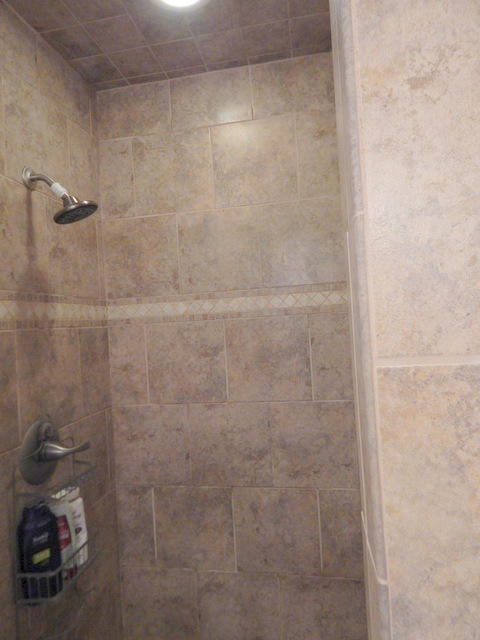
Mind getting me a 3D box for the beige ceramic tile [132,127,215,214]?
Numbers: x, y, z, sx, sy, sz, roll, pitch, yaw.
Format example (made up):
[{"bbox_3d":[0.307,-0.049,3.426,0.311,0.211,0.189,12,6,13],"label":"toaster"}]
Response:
[{"bbox_3d":[-0.251,-0.554,1.535,0.303,0.303,0.010,-3,-1,10],"label":"beige ceramic tile"}]

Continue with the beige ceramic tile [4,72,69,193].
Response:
[{"bbox_3d":[-0.603,-0.529,1.223,0.011,0.299,0.301,-3,0,10],"label":"beige ceramic tile"}]

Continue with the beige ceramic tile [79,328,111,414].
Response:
[{"bbox_3d":[-0.542,0.186,1.528,0.012,0.312,0.193,-3,0,10],"label":"beige ceramic tile"}]

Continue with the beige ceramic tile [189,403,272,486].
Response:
[{"bbox_3d":[-0.035,0.476,1.545,0.314,0.316,0.012,-3,0,10],"label":"beige ceramic tile"}]

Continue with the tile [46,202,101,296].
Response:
[{"bbox_3d":[-0.564,-0.230,1.385,0.010,0.303,0.303,-3,-1,10],"label":"tile"}]

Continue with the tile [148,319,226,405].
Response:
[{"bbox_3d":[-0.199,0.163,1.527,0.303,0.303,0.010,-3,-1,10],"label":"tile"}]

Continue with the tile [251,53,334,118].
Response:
[{"bbox_3d":[0.193,-0.833,1.456,0.295,0.192,0.010,-3,-1,10],"label":"tile"}]

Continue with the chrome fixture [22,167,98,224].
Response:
[{"bbox_3d":[-0.497,-0.360,1.144,0.205,0.166,0.126,-3,0,10],"label":"chrome fixture"}]

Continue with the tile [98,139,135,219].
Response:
[{"bbox_3d":[-0.464,-0.535,1.558,0.141,0.299,0.011,-3,0,10],"label":"tile"}]

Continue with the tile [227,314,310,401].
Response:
[{"bbox_3d":[0.107,0.150,1.518,0.314,0.312,0.012,-3,0,10],"label":"tile"}]

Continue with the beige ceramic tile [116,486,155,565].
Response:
[{"bbox_3d":[-0.407,0.817,1.613,0.151,0.314,0.012,-3,0,10],"label":"beige ceramic tile"}]

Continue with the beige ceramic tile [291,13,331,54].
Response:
[{"bbox_3d":[0.242,-0.929,1.309,0.149,0.011,0.149,-3,0,10],"label":"beige ceramic tile"}]

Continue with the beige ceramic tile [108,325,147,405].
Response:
[{"bbox_3d":[-0.423,0.175,1.554,0.141,0.301,0.011,-3,0,10],"label":"beige ceramic tile"}]

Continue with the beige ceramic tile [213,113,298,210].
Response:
[{"bbox_3d":[0.053,-0.587,1.523,0.314,0.314,0.012,-3,0,10],"label":"beige ceramic tile"}]

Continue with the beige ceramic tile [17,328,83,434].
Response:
[{"bbox_3d":[-0.567,0.181,1.231,0.010,0.303,0.300,-3,-1,10],"label":"beige ceramic tile"}]

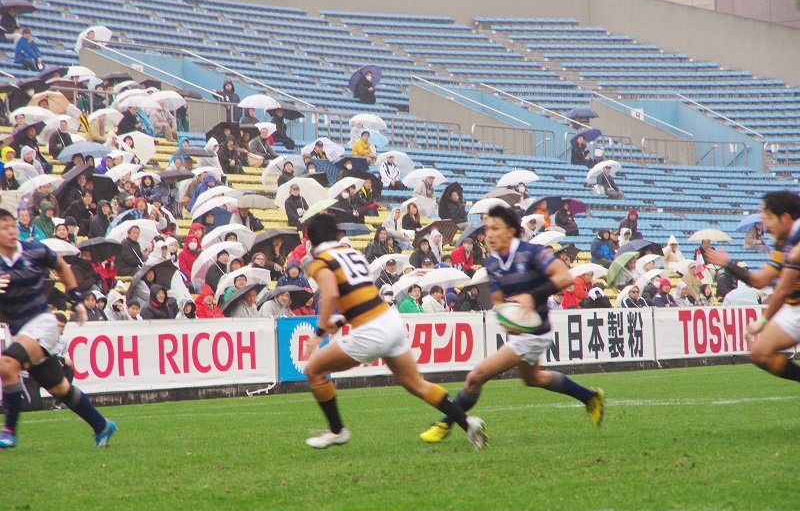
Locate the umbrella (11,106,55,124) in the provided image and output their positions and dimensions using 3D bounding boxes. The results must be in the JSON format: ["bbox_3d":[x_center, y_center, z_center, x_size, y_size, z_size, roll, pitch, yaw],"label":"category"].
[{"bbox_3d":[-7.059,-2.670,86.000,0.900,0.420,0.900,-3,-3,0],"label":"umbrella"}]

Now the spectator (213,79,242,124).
[{"bbox_3d":[-4.165,-3.392,108.491,0.680,1.720,0.420,-1,-1,-20],"label":"spectator"}]

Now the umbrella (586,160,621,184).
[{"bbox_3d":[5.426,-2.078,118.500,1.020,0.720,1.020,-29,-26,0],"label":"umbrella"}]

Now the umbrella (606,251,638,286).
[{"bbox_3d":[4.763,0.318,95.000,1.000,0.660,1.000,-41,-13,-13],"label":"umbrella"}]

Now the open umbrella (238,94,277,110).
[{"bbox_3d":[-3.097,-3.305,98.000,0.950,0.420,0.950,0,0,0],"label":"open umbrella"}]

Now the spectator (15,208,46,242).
[{"bbox_3d":[-5.447,-0.206,66.000,0.560,1.150,0.700,0,0,-37],"label":"spectator"}]

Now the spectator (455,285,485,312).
[{"bbox_3d":[1.270,1.156,76.836,0.540,1.250,0.750,0,-1,-28],"label":"spectator"}]

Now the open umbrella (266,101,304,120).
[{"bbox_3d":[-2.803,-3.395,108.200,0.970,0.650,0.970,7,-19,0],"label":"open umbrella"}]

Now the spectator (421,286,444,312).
[{"bbox_3d":[0.539,1.061,72.000,0.700,1.150,0.520,-1,0,35],"label":"spectator"}]

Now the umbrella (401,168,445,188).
[{"bbox_3d":[0.567,-1.618,100.993,1.000,0.780,1.000,-2,-1,0],"label":"umbrella"}]

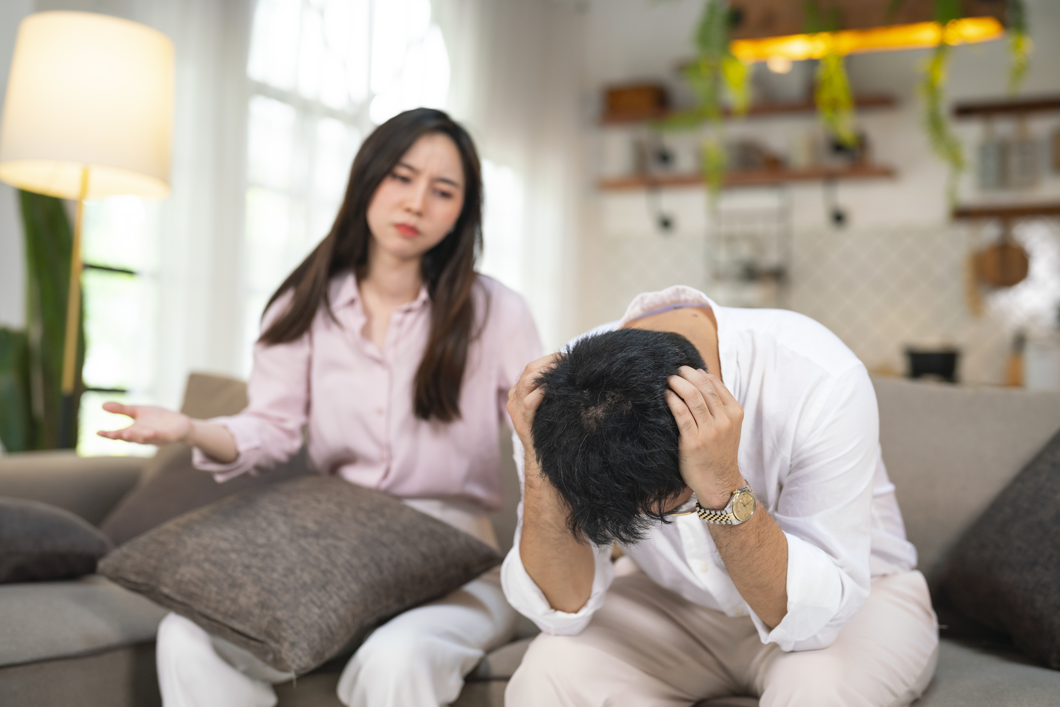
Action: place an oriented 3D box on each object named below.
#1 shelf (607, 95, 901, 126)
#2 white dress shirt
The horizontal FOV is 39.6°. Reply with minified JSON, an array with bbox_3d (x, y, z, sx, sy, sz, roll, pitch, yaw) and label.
[{"bbox_3d":[0.883,-0.995,6.050,1.200,0.035,0.200,0,-3,22],"label":"shelf"},{"bbox_3d":[0.255,0.136,1.910,0.470,0.430,0.530,0,-3,22],"label":"white dress shirt"}]

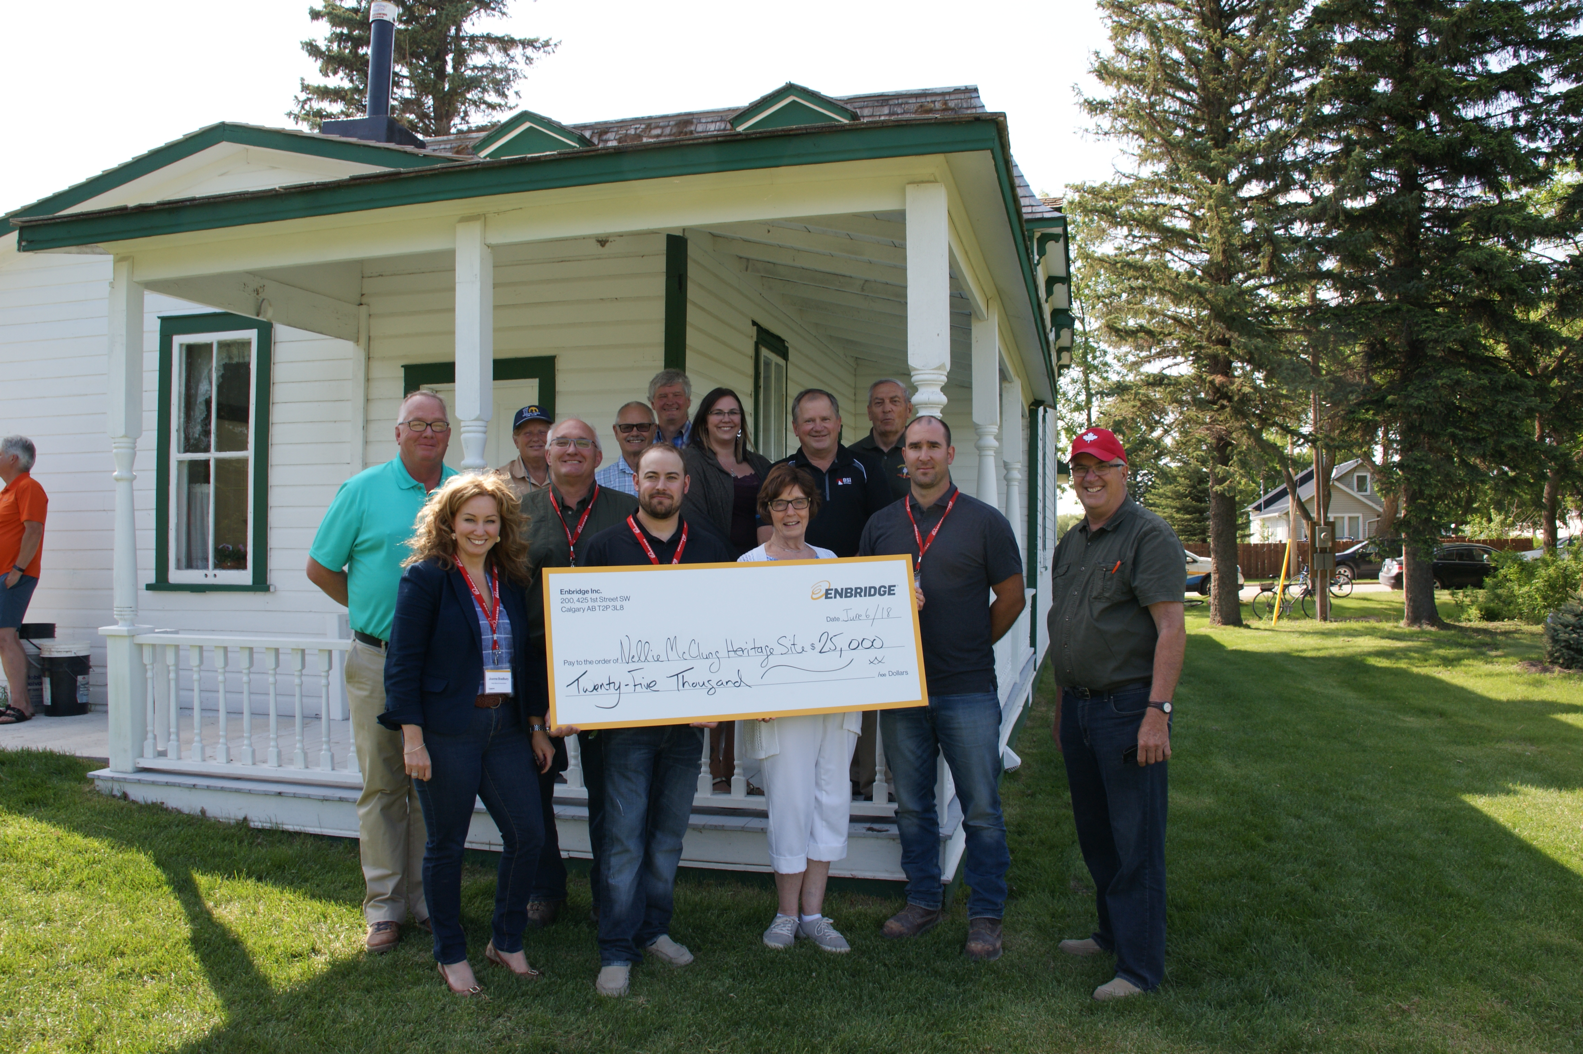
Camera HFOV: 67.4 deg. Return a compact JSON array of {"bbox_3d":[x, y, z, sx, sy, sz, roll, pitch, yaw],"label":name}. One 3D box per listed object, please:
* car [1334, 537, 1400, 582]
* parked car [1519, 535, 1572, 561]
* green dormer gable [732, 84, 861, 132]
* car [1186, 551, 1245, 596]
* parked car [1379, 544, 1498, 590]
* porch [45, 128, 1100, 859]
[{"bbox_3d":[20.850,1.240,42.300,4.550,1.690,1.830,-1,-1,13],"label":"car"},{"bbox_3d":[27.300,1.218,41.400,4.600,1.620,1.850,-1,-1,11],"label":"parked car"},{"bbox_3d":[0.077,-4.580,13.400,1.470,0.580,0.750,0,-1,14],"label":"green dormer gable"},{"bbox_3d":[10.550,1.242,34.500,4.950,1.520,1.880,-1,-1,9],"label":"car"},{"bbox_3d":[19.350,1.244,33.600,4.650,1.490,1.800,-1,-1,10],"label":"parked car"},{"bbox_3d":[-0.396,-0.027,8.531,4.400,2.920,7.790,-1,-1,15],"label":"porch"}]

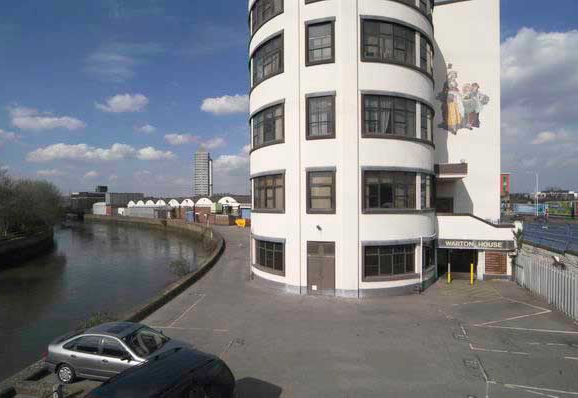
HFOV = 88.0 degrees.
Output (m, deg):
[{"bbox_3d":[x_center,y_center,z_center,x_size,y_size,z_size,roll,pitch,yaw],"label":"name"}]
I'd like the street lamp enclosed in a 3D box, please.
[{"bbox_3d":[54.761,-0.992,66.000,0.650,9.700,0.550,-1,-1,20],"label":"street lamp"}]

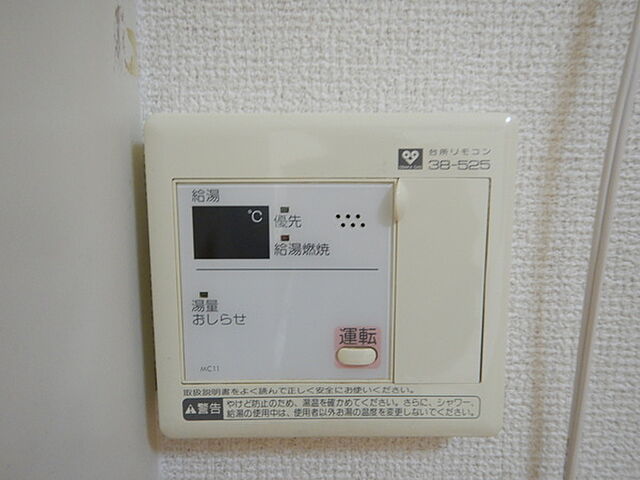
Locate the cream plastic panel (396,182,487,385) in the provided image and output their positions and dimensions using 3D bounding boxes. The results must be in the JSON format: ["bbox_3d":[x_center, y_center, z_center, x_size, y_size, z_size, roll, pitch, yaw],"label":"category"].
[{"bbox_3d":[0.043,0.016,0.163,0.034,0.075,0.006,0,7,0],"label":"cream plastic panel"}]

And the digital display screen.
[{"bbox_3d":[-0.032,-0.003,0.160,0.027,0.019,0.004,0,7,0],"label":"digital display screen"}]

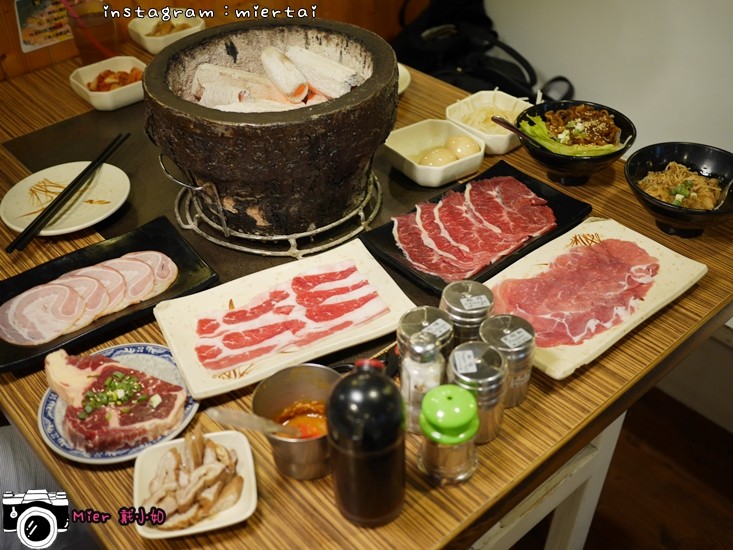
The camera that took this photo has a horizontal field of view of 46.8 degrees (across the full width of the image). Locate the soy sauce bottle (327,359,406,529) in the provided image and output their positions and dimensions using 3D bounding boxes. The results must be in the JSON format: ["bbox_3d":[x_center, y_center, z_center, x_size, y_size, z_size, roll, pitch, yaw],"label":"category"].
[{"bbox_3d":[0.000,0.130,0.672,0.060,0.153,0.060,-2,39,0],"label":"soy sauce bottle"}]

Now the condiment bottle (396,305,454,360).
[{"bbox_3d":[0.055,0.076,0.796,0.050,0.079,0.050,-2,39,0],"label":"condiment bottle"}]

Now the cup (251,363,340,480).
[{"bbox_3d":[-0.052,0.134,0.733,0.086,0.070,0.086,-2,38,0],"label":"cup"}]

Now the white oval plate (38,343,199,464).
[{"bbox_3d":[-0.228,0.123,0.794,0.147,0.022,0.152,-18,42,-20],"label":"white oval plate"}]

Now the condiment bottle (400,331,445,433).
[{"bbox_3d":[0.051,0.093,0.754,0.040,0.104,0.040,-2,39,0],"label":"condiment bottle"}]

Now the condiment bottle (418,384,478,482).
[{"bbox_3d":[0.070,0.134,0.723,0.052,0.081,0.052,-2,39,0],"label":"condiment bottle"}]

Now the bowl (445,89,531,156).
[{"bbox_3d":[0.178,-0.212,1.192,0.110,0.036,0.110,-30,46,-31],"label":"bowl"}]

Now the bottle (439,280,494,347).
[{"bbox_3d":[0.097,0.051,0.825,0.049,0.078,0.049,-2,38,0],"label":"bottle"}]

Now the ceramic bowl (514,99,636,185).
[{"bbox_3d":[0.266,-0.160,1.095,0.147,0.068,0.147,-1,38,1],"label":"ceramic bowl"}]

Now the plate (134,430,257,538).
[{"bbox_3d":[-0.143,0.181,0.715,0.097,0.026,0.092,-9,40,-9],"label":"plate"}]

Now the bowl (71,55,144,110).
[{"bbox_3d":[-0.394,-0.300,1.331,0.110,0.036,0.110,-30,46,-31],"label":"bowl"}]

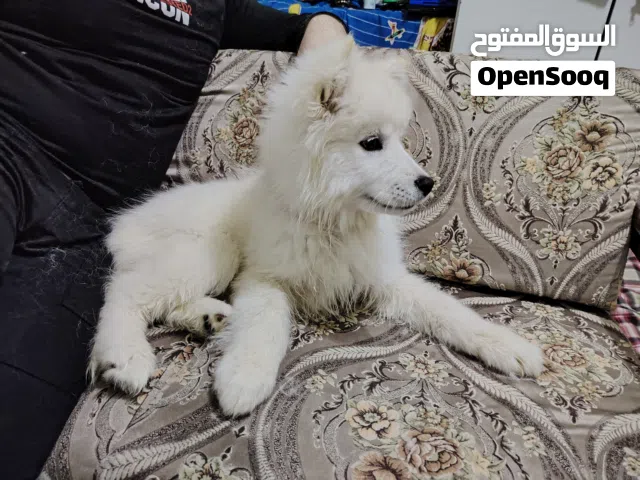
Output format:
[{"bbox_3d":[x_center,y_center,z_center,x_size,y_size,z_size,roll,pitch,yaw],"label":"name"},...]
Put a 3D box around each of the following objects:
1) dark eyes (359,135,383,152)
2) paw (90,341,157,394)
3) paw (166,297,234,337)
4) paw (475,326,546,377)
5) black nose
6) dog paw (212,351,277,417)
[{"bbox_3d":[0.070,-0.134,0.617,0.030,0.021,0.018,-19,35,-33],"label":"dark eyes"},{"bbox_3d":[-0.276,0.174,0.622,0.072,0.058,0.083,-17,34,-30],"label":"paw"},{"bbox_3d":[-0.194,0.123,0.717,0.092,0.055,0.056,7,29,9],"label":"paw"},{"bbox_3d":[0.285,0.167,0.670,0.092,0.055,0.064,15,32,22],"label":"paw"},{"bbox_3d":[0.146,-0.075,0.622,0.025,0.026,0.030,10,30,14],"label":"black nose"},{"bbox_3d":[-0.100,0.192,0.602,0.072,0.055,0.087,4,29,4],"label":"dog paw"}]

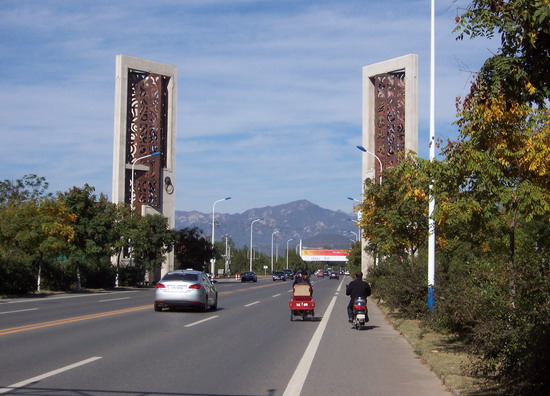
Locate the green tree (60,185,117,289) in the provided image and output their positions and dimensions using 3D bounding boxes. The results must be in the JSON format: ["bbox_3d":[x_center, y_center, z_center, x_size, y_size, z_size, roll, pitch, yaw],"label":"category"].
[{"bbox_3d":[-12.543,2.665,63.700,3.900,6.900,3.900,0,-4,4],"label":"green tree"}]

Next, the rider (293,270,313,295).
[{"bbox_3d":[0.867,2.951,30.284,0.620,1.220,0.720,0,-4,4],"label":"rider"}]

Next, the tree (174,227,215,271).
[{"bbox_3d":[-9.340,6.573,112.405,5.000,6.600,5.000,0,-4,4],"label":"tree"}]

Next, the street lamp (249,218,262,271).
[{"bbox_3d":[-3.237,9.326,177.009,2.550,11.100,0.350,0,-4,4],"label":"street lamp"}]

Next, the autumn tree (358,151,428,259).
[{"bbox_3d":[6.157,1.526,46.690,4.000,7.100,4.000,0,-4,4],"label":"autumn tree"}]

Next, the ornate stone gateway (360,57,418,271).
[{"bbox_3d":[11.197,-2.353,93.295,1.070,22.260,7.290,4,-5,-34],"label":"ornate stone gateway"}]

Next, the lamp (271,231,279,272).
[{"bbox_3d":[0.471,13.117,226.068,2.550,11.100,0.350,0,-4,4],"label":"lamp"}]

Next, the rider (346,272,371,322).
[{"bbox_3d":[2.266,2.708,25.922,0.660,1.380,0.750,0,-4,4],"label":"rider"}]

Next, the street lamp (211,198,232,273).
[{"bbox_3d":[-6.984,5.494,127.429,2.550,11.100,0.350,0,-4,4],"label":"street lamp"}]

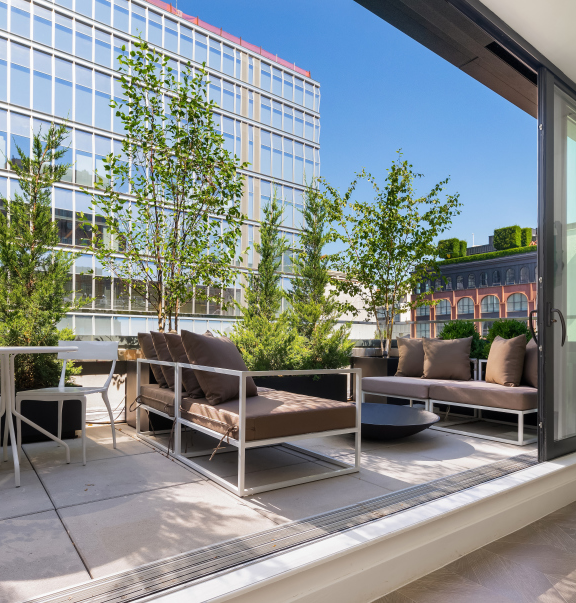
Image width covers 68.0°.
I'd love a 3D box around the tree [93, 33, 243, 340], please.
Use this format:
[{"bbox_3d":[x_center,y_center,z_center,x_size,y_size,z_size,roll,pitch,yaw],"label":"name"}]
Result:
[{"bbox_3d":[-1.130,-1.020,4.050,1.380,2.920,1.300,2,-3,-35],"label":"tree"}]

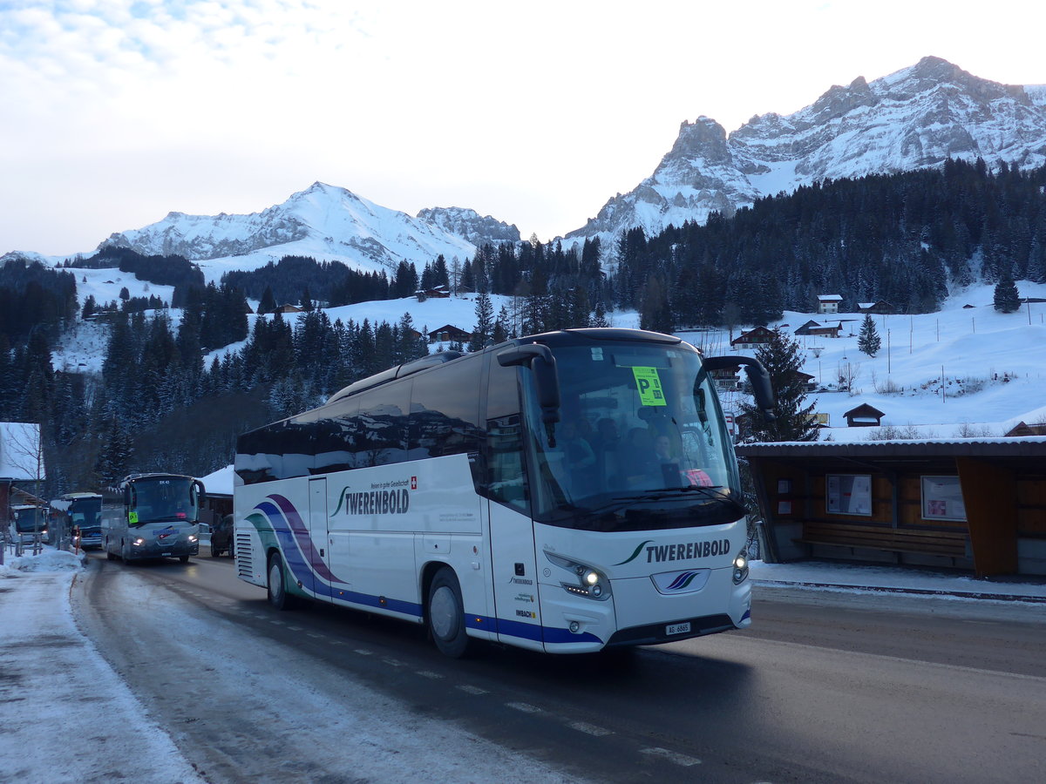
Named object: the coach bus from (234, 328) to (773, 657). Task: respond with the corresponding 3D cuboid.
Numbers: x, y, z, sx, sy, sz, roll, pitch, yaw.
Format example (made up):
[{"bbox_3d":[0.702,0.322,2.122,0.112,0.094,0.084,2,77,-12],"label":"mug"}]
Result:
[{"bbox_3d":[-1.860,1.690,14.104,2.620,3.700,12.750,1,-8,-32],"label":"coach bus"}]

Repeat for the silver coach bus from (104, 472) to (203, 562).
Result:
[{"bbox_3d":[-16.840,5.620,39.100,2.570,3.500,12.400,1,-7,-30],"label":"silver coach bus"}]

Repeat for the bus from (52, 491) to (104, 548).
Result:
[{"bbox_3d":[-29.600,8.660,58.800,2.530,3.420,11.200,2,-7,-34],"label":"bus"}]

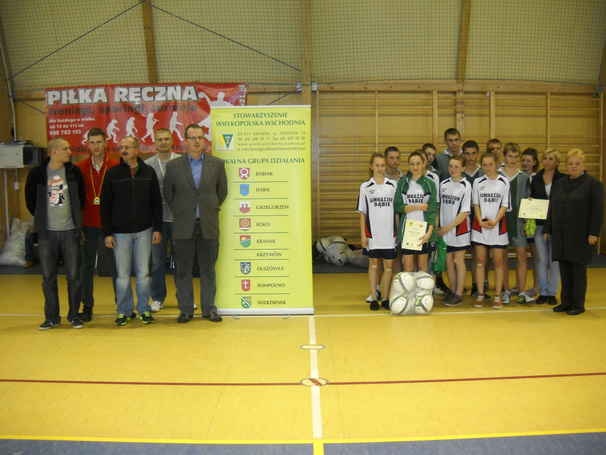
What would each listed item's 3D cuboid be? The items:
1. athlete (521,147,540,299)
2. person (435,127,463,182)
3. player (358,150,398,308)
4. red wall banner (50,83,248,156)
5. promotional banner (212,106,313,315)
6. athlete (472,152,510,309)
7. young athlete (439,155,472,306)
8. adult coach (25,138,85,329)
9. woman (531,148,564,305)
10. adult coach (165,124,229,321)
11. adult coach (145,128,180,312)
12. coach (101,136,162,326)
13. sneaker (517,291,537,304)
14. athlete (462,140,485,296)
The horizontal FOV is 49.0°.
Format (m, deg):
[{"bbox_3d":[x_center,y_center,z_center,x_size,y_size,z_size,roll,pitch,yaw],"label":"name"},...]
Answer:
[{"bbox_3d":[2.489,-0.046,7.297,0.440,1.653,0.280,0,4,16],"label":"athlete"},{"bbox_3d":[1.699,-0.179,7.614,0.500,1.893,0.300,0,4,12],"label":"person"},{"bbox_3d":[0.757,0.037,6.721,0.420,1.579,0.280,0,6,4],"label":"player"},{"bbox_3d":[-2.206,-1.524,9.350,2.860,0.970,0.040,-1,6,0],"label":"red wall banner"},{"bbox_3d":[-0.400,-0.172,6.650,0.970,2.064,0.200,0,4,3],"label":"promotional banner"},{"bbox_3d":[1.933,0.029,6.843,0.430,1.581,0.300,0,4,14],"label":"athlete"},{"bbox_3d":[1.577,0.029,6.823,0.400,1.546,0.320,3,7,33],"label":"young athlete"},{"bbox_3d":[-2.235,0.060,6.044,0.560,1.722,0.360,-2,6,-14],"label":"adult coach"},{"bbox_3d":[2.609,-0.012,7.015,0.470,1.621,0.300,1,4,22],"label":"woman"},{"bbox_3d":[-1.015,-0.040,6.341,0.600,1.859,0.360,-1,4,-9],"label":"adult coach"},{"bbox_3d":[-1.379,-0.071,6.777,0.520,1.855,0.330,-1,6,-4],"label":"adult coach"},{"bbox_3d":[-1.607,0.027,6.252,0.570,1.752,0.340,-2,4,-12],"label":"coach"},{"bbox_3d":[2.324,0.728,6.920,0.100,0.120,0.270,-5,7,-35],"label":"sneaker"},{"bbox_3d":[1.824,-0.081,7.116,0.460,1.686,0.300,0,6,10],"label":"athlete"}]

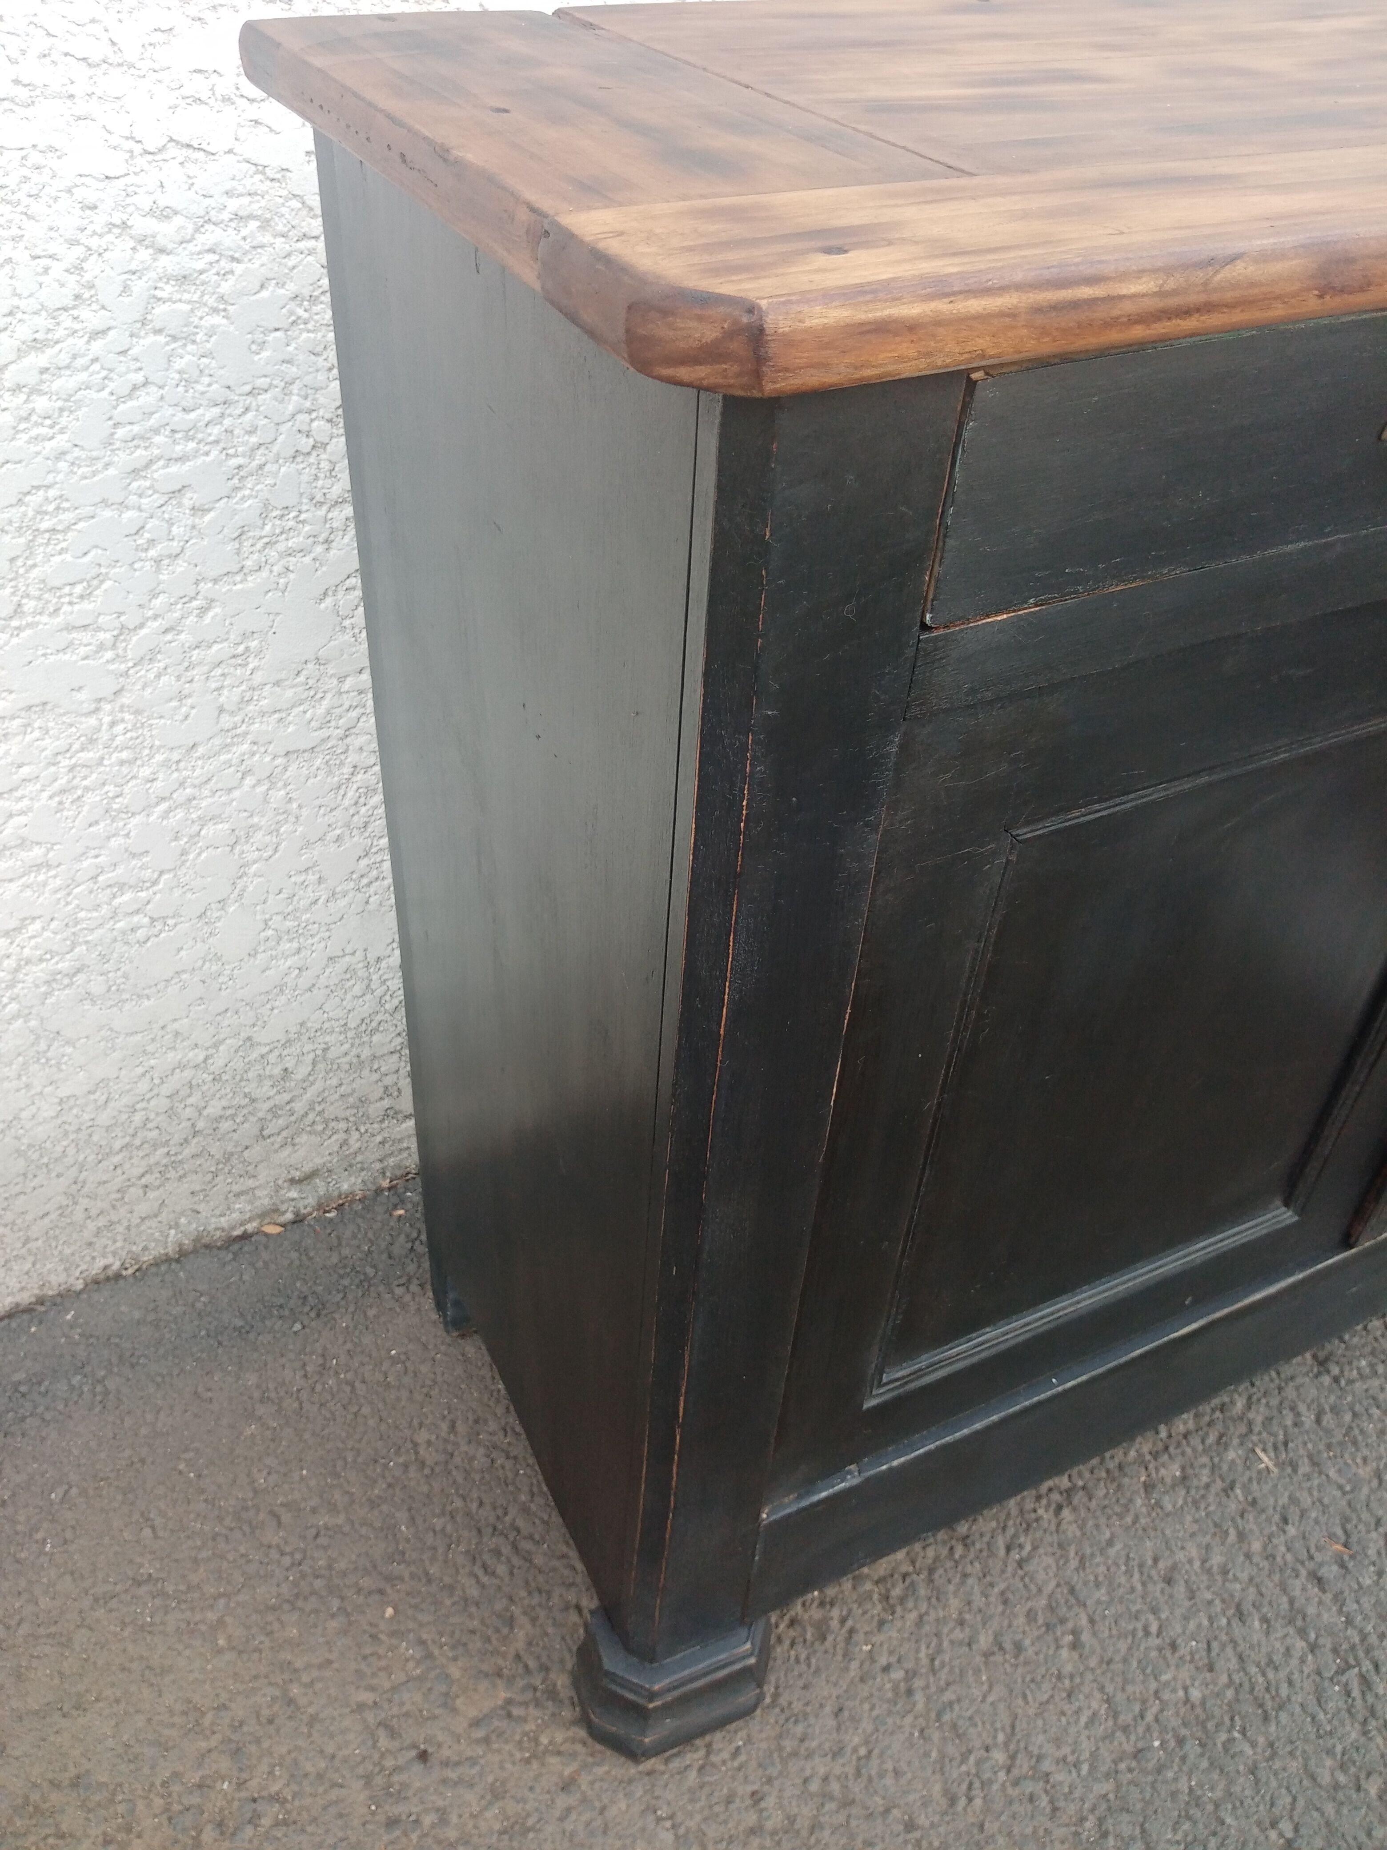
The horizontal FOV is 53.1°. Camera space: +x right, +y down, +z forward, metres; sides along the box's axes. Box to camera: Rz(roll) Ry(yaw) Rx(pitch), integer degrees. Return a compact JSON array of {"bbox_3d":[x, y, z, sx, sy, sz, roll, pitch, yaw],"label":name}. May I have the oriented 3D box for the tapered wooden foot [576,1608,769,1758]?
[{"bbox_3d":[-0.016,0.527,1.015,0.141,0.082,0.101,-15,43,-22],"label":"tapered wooden foot"}]

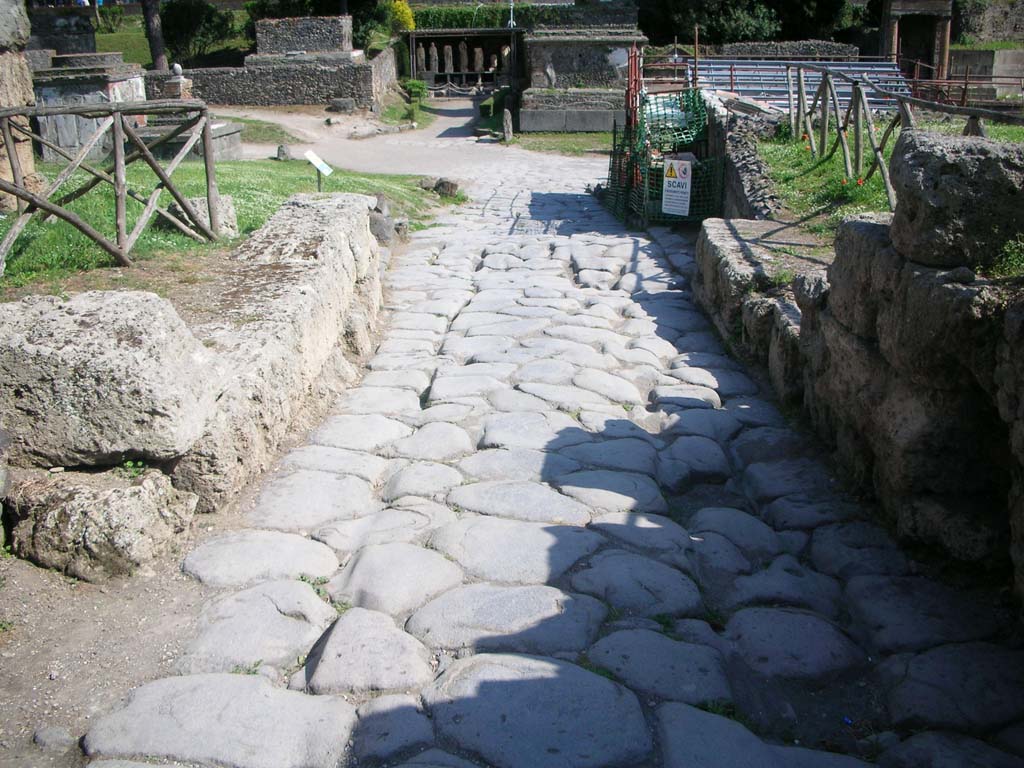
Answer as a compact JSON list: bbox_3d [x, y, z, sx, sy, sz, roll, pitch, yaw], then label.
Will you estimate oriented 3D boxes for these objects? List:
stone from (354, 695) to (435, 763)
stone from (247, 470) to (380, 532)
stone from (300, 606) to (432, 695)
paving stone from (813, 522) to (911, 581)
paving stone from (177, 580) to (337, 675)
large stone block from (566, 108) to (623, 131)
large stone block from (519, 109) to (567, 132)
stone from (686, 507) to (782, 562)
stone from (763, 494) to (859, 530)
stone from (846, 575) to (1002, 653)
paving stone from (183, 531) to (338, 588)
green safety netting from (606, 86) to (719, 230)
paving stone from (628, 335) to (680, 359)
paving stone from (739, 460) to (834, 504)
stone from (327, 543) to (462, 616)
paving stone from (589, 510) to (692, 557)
[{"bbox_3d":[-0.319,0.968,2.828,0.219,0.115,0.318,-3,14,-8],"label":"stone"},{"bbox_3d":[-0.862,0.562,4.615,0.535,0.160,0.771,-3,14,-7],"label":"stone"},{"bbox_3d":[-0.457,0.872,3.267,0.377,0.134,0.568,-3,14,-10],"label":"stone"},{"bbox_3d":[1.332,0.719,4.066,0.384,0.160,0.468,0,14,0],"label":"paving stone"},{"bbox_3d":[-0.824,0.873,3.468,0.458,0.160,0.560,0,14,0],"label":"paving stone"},{"bbox_3d":[2.619,-8.729,34.276,1.691,0.699,0.800,0,18,0],"label":"large stone block"},{"bbox_3d":[1.018,-8.729,34.276,1.511,0.699,0.800,0,18,0],"label":"large stone block"},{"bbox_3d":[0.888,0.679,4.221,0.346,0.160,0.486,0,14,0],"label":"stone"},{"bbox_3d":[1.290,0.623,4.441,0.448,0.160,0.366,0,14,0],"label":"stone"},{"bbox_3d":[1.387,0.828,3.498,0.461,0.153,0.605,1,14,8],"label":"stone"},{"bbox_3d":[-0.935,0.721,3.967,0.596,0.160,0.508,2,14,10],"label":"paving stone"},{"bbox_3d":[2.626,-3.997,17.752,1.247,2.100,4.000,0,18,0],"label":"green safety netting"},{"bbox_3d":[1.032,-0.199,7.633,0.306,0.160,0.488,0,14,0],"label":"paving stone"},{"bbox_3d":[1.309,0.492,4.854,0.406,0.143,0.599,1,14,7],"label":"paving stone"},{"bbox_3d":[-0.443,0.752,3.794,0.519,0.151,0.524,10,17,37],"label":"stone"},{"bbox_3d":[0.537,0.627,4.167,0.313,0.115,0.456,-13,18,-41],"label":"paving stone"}]

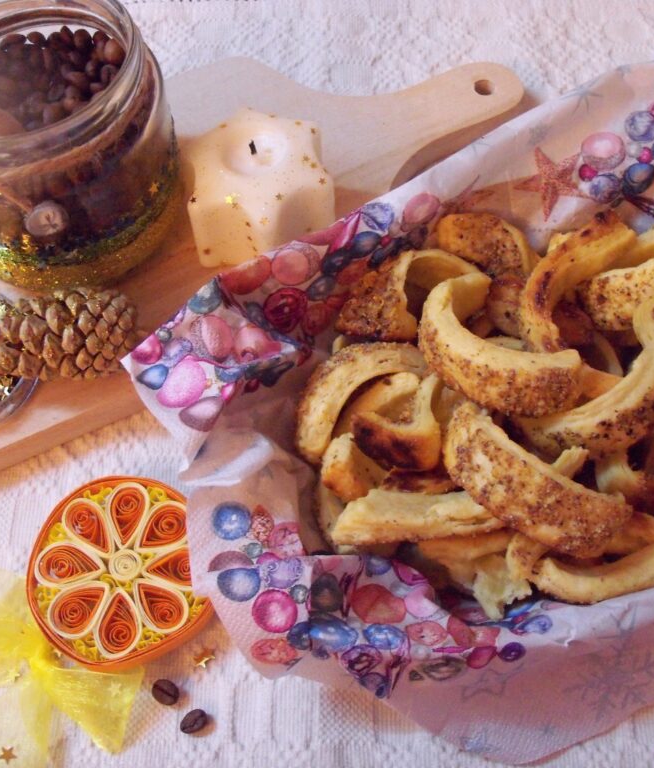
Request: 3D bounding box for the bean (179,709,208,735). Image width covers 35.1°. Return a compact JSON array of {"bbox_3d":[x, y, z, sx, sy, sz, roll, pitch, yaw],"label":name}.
[{"bbox_3d":[-0.044,0.114,0.349,0.010,0.005,0.008,-23,62,-9],"label":"bean"}]

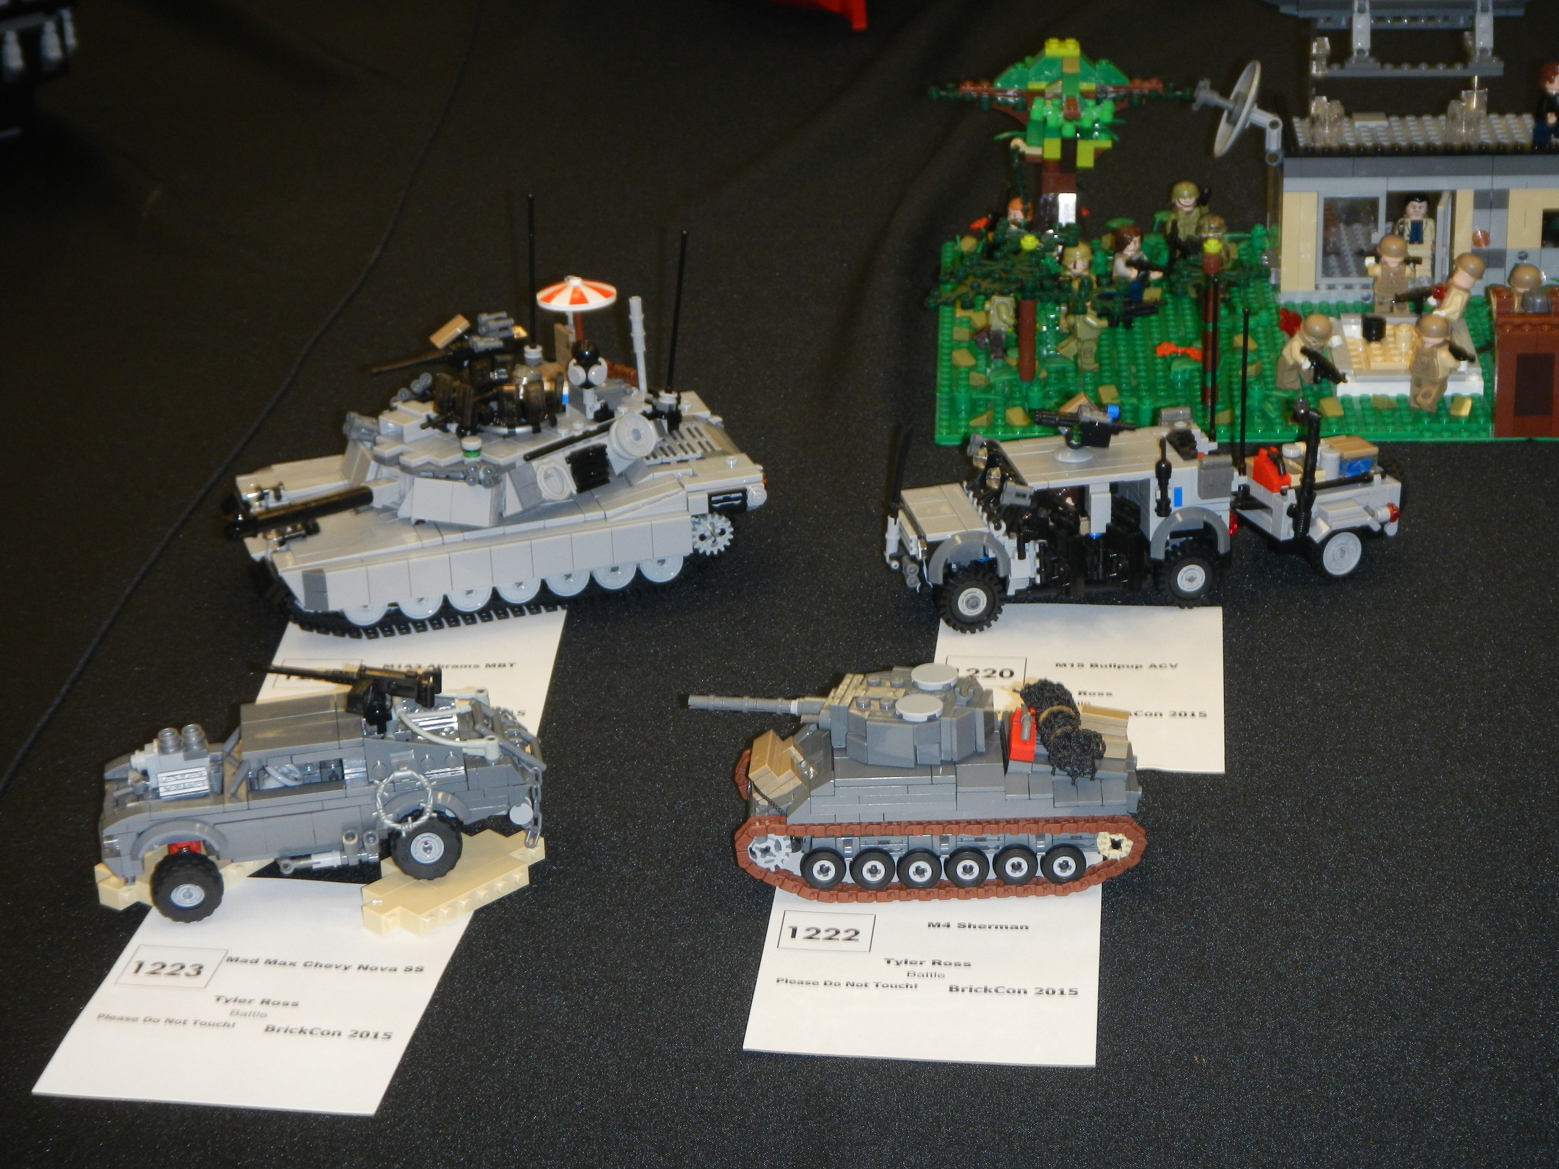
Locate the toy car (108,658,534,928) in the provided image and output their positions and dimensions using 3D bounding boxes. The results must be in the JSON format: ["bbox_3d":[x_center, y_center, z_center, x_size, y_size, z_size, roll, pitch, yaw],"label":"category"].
[{"bbox_3d":[-0.155,0.062,1.263,0.149,0.076,0.056,-6,23,-7],"label":"toy car"}]

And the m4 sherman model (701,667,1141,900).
[{"bbox_3d":[0.046,0.064,1.265,0.152,0.065,0.063,-2,24,-1],"label":"m4 sherman model"}]

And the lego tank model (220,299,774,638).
[{"bbox_3d":[-0.118,-0.053,1.484,0.211,0.103,0.097,-9,25,-16],"label":"lego tank model"}]

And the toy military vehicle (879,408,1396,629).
[{"bbox_3d":[0.144,-0.039,1.469,0.210,0.079,0.060,-7,25,-12],"label":"toy military vehicle"}]

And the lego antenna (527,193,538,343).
[{"bbox_3d":[-0.099,-0.125,1.499,0.004,0.065,0.004,-9,25,-16],"label":"lego antenna"}]

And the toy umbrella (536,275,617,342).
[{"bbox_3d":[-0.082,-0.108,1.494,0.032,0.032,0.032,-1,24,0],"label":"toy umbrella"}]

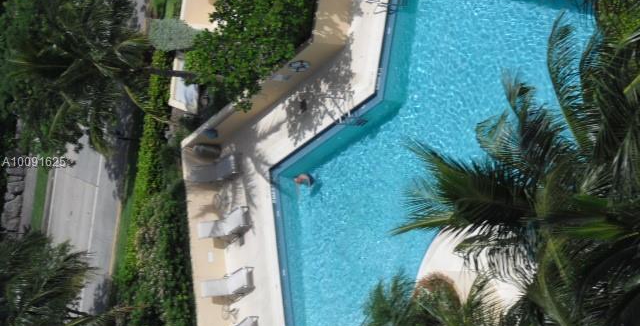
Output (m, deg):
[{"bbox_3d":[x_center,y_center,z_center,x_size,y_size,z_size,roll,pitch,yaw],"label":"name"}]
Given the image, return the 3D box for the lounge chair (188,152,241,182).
[{"bbox_3d":[-3.522,0.232,66.837,1.892,1.057,0.651,-27,63,59],"label":"lounge chair"}]

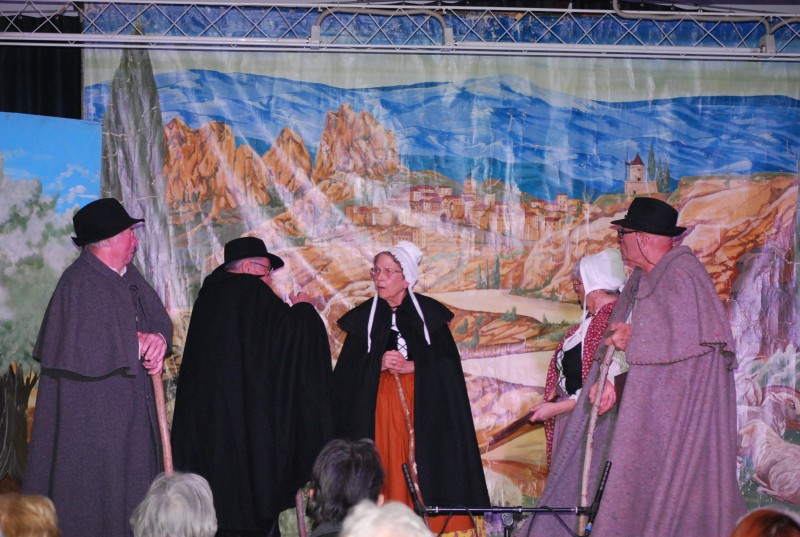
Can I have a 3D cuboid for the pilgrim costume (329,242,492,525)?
[{"bbox_3d":[0.029,0.618,9.950,0.760,1.470,0.520,0,0,7],"label":"pilgrim costume"}]

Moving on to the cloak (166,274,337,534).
[{"bbox_3d":[-0.660,0.601,9.800,0.720,1.220,0.580,0,0,37],"label":"cloak"}]

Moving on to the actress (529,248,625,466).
[{"bbox_3d":[0.871,0.667,10.300,0.450,1.520,0.500,0,0,-37],"label":"actress"}]

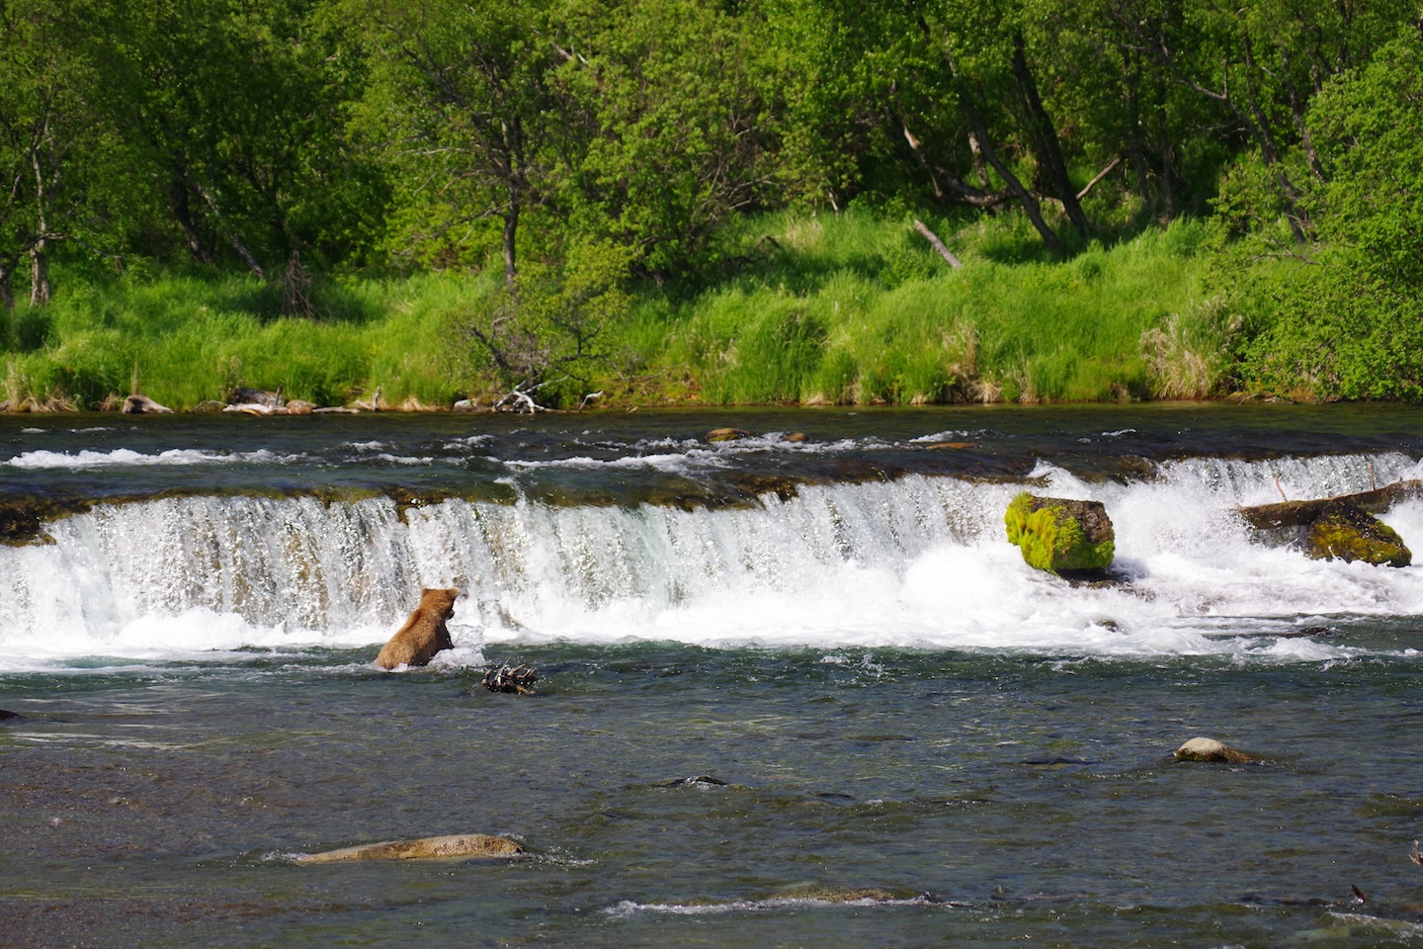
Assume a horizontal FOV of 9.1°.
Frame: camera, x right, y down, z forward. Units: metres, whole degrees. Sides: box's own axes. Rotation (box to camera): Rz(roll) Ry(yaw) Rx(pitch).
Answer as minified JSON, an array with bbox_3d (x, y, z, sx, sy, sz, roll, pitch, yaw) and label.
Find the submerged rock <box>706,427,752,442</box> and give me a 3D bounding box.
[{"bbox_3d":[0.233,-0.515,120.000,0.640,0.260,0.480,0,1,0],"label":"submerged rock"}]

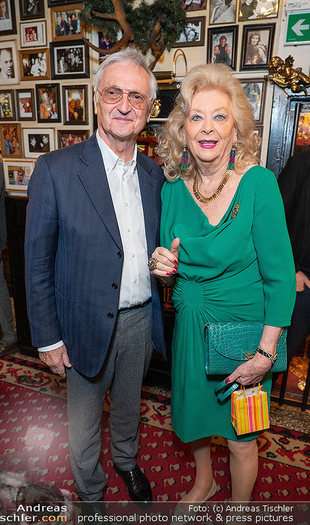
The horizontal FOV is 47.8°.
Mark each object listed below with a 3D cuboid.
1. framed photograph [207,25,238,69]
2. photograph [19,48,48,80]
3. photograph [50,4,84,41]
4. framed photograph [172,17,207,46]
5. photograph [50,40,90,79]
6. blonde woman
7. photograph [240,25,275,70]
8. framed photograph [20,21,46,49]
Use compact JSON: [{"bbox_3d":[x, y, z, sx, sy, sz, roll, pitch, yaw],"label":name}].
[{"bbox_3d":[0.338,-1.078,1.772,0.154,0.201,0.022,6,16,17],"label":"framed photograph"},{"bbox_3d":[-0.699,-1.156,2.060,0.194,0.157,0.022,5,15,15],"label":"photograph"},{"bbox_3d":[-0.484,-1.330,1.954,0.190,0.168,0.022,5,15,15],"label":"photograph"},{"bbox_3d":[0.170,-1.183,1.800,0.172,0.132,0.022,6,16,17],"label":"framed photograph"},{"bbox_3d":[-0.495,-1.170,2.025,0.248,0.197,0.022,6,16,17],"label":"photograph"},{"bbox_3d":[0.220,0.241,1.198,0.500,1.620,0.390,7,16,21],"label":"blonde woman"},{"bbox_3d":[0.503,-1.059,1.722,0.151,0.199,0.022,6,16,17],"label":"photograph"},{"bbox_3d":[-0.714,-1.336,2.054,0.174,0.128,0.022,6,16,17],"label":"framed photograph"}]

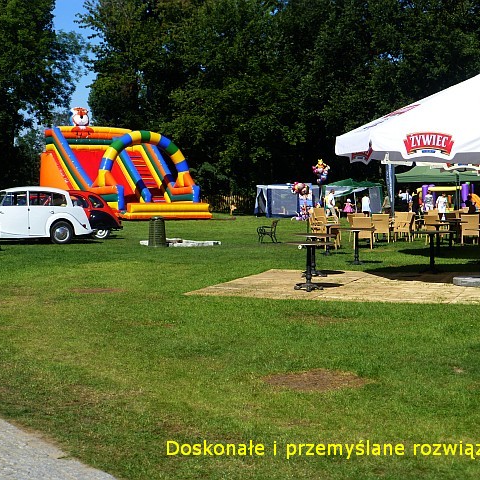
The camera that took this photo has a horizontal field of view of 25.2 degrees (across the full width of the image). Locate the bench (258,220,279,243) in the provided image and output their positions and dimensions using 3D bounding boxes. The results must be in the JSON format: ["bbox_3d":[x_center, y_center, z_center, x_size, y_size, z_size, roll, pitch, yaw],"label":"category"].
[{"bbox_3d":[0.943,-0.310,35.121,0.650,0.750,1.850,0,3,-2],"label":"bench"}]

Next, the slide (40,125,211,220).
[{"bbox_3d":[-7.354,-4.395,69.173,6.500,5.900,9.400,-2,3,-39],"label":"slide"}]

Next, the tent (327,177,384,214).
[{"bbox_3d":[7.753,-2.908,73.443,3.600,2.550,3.100,0,3,-6],"label":"tent"}]

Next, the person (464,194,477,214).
[{"bbox_3d":[10.101,-1.226,46.992,0.300,1.530,0.450,-1,3,-30],"label":"person"}]

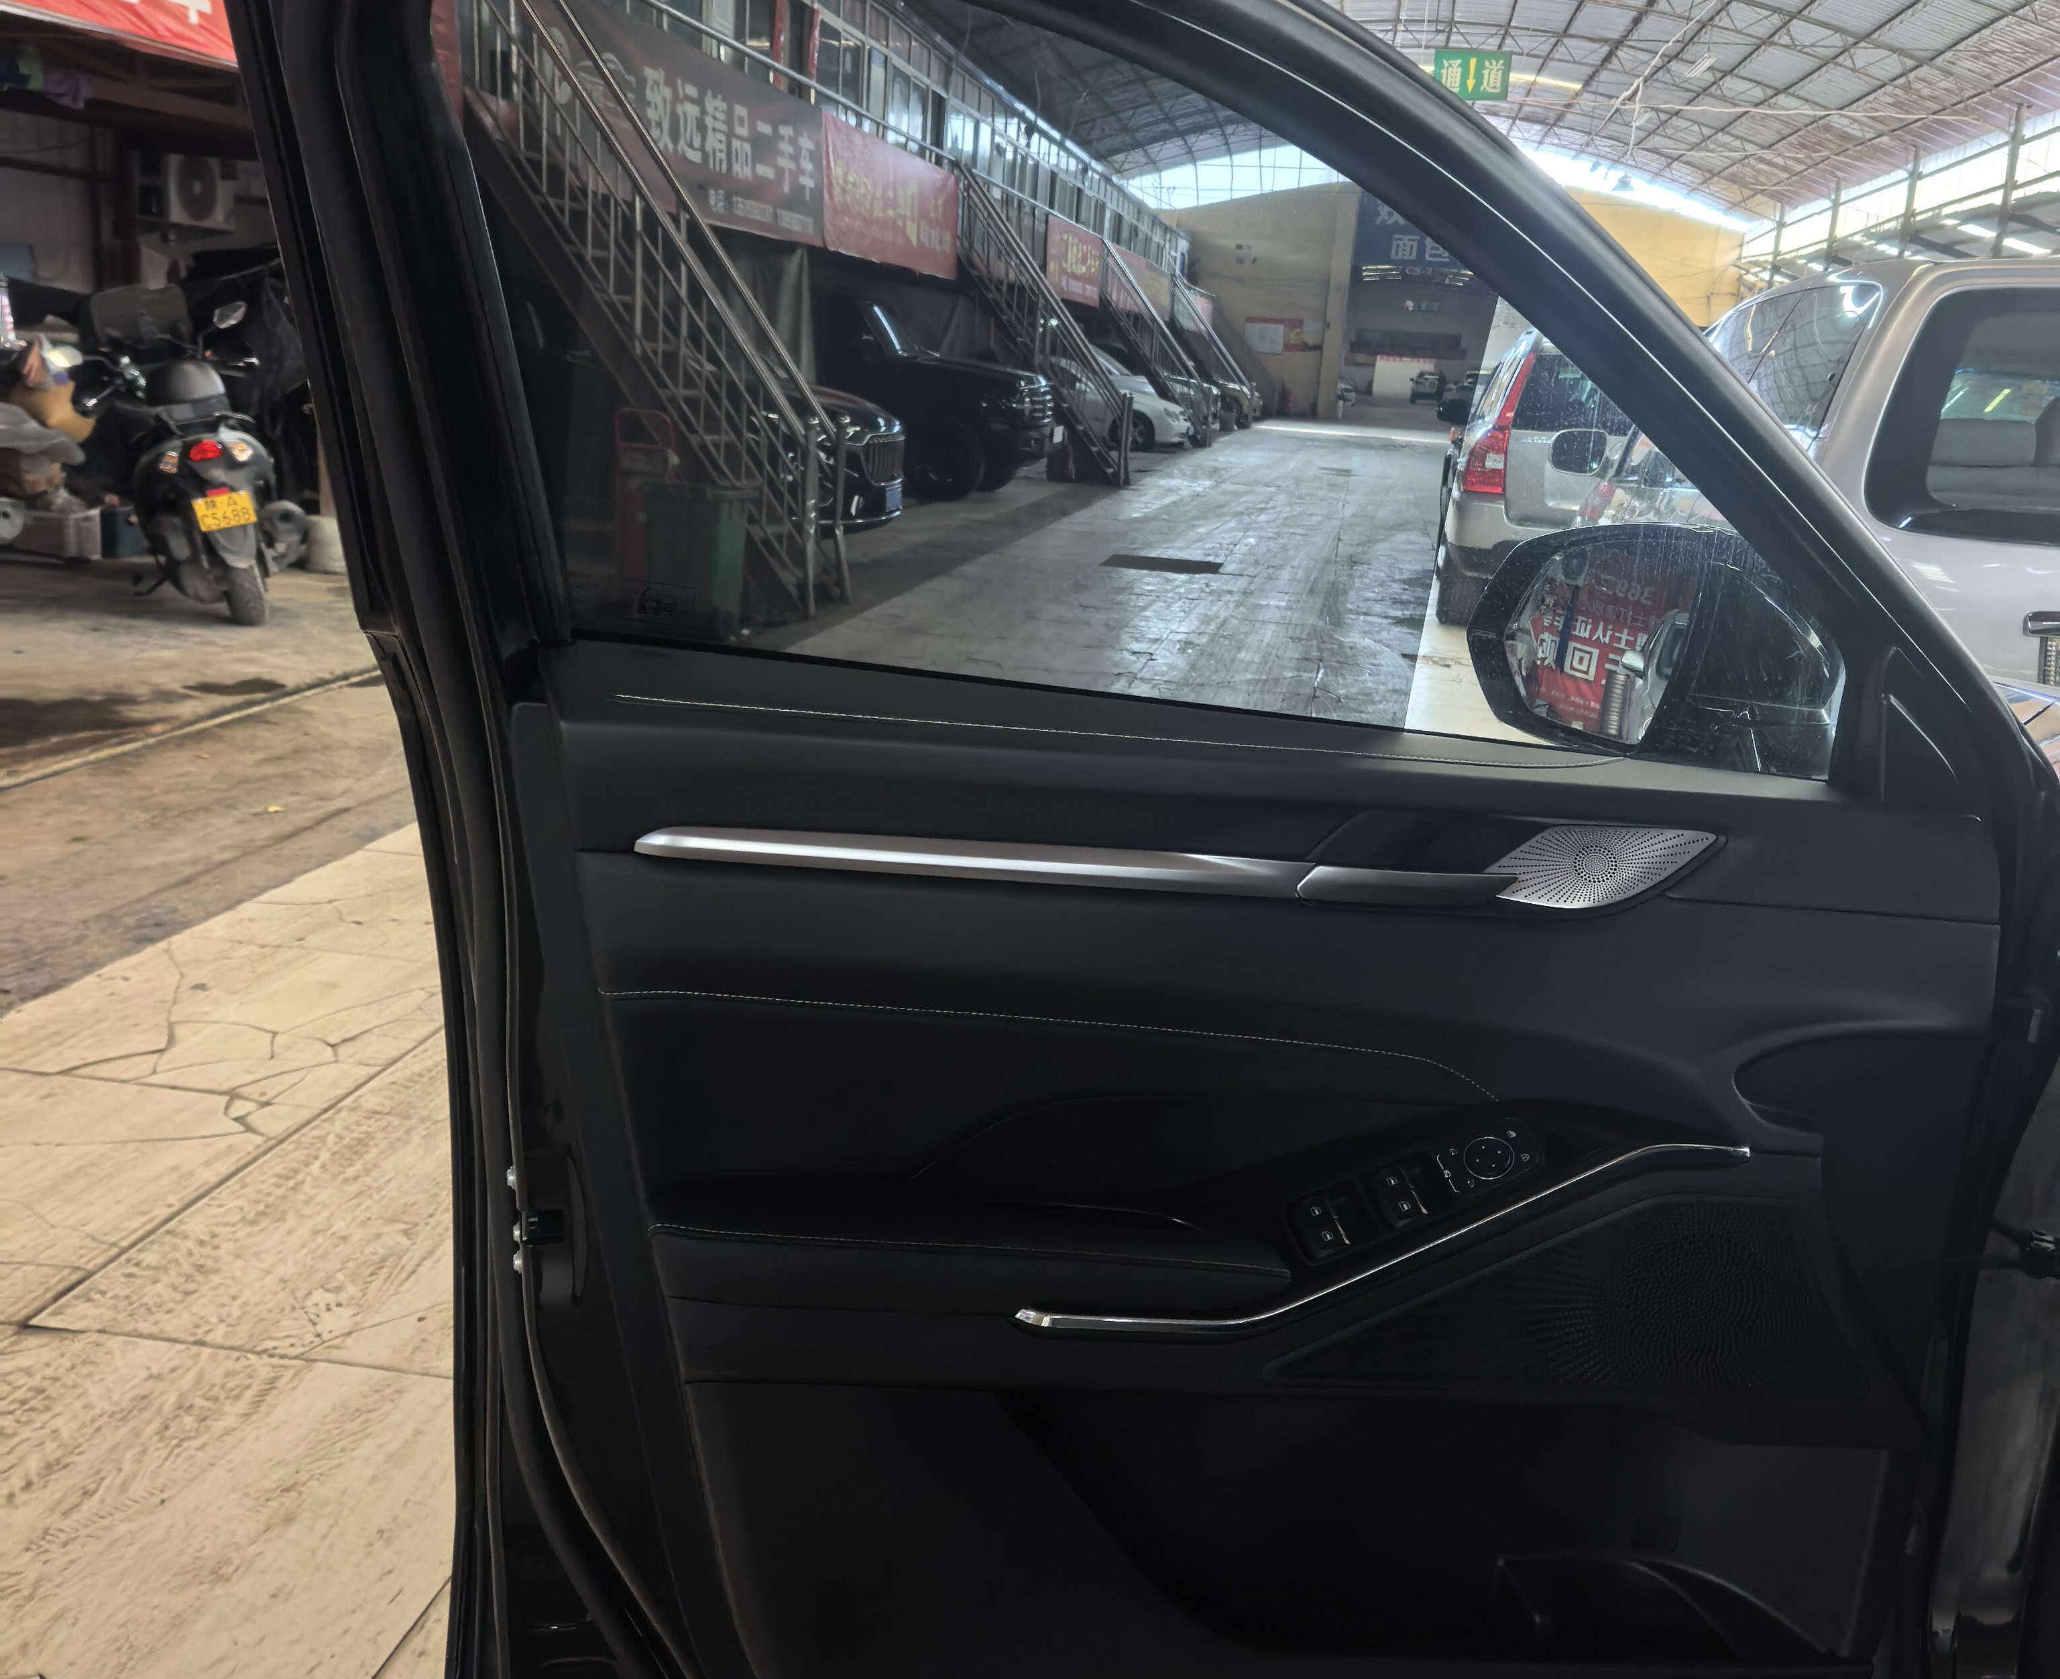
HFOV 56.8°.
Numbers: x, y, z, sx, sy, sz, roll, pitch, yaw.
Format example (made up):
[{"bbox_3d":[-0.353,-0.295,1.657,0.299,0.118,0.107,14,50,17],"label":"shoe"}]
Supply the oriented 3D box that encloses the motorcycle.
[{"bbox_3d":[-3.827,-1.726,8.727,0.760,1.290,1.850,-13,19,-28],"label":"motorcycle"}]

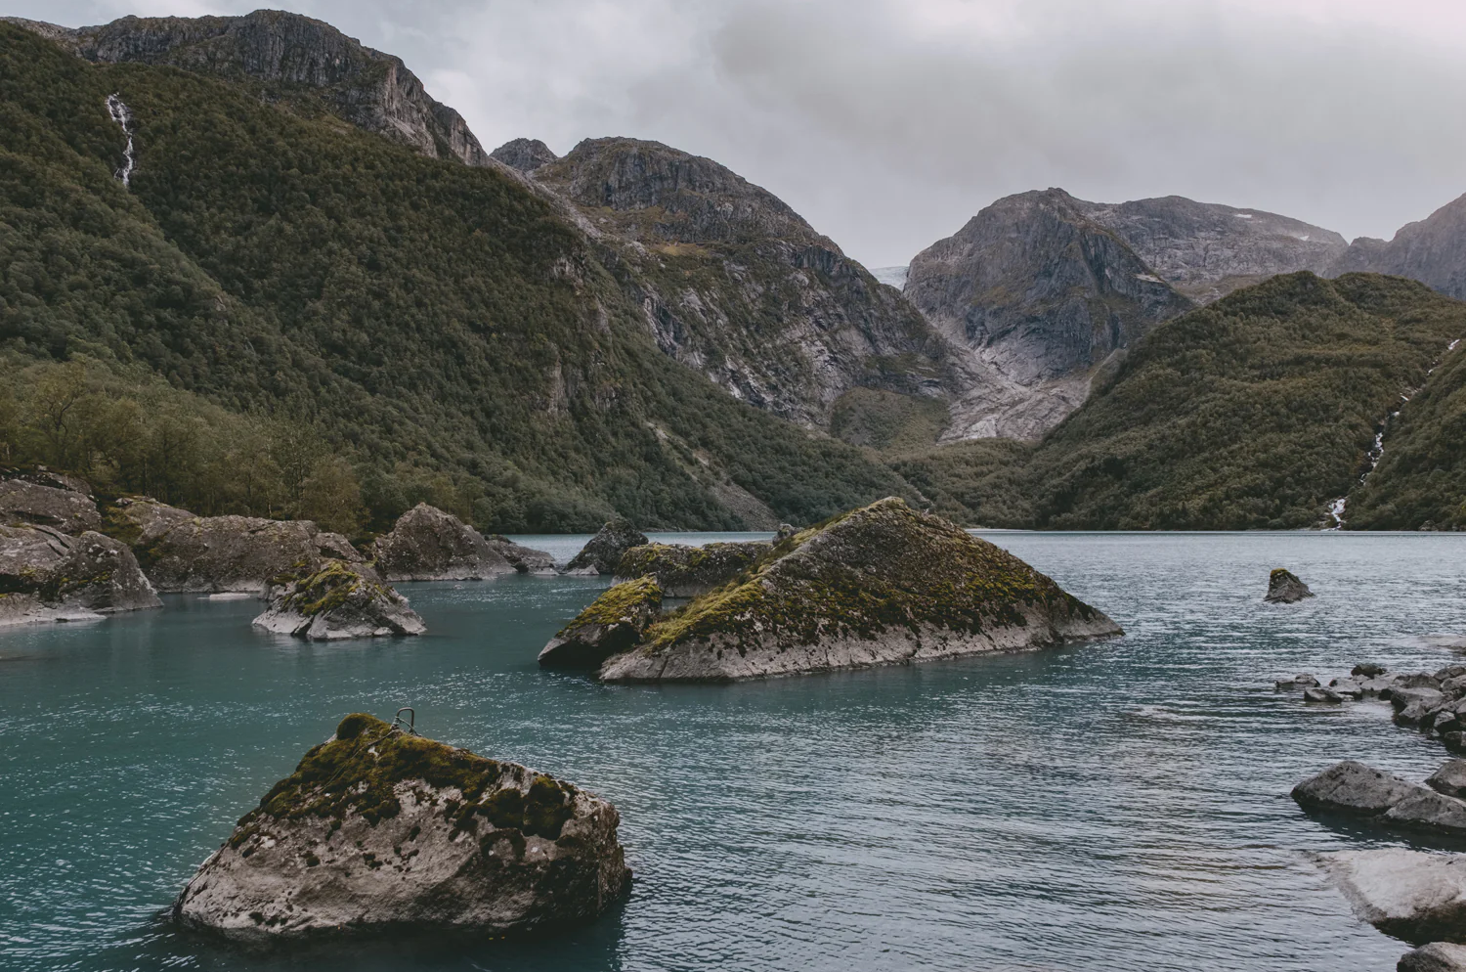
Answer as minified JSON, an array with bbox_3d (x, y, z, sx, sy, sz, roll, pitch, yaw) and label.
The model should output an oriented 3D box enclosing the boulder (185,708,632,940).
[{"bbox_3d":[-2.450,2.491,8.360,3.150,1.370,2.200,0,-2,-6],"label":"boulder"}]

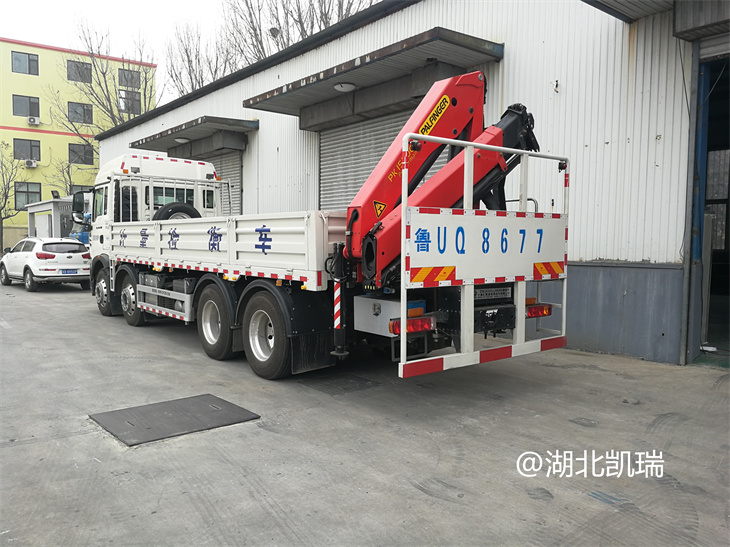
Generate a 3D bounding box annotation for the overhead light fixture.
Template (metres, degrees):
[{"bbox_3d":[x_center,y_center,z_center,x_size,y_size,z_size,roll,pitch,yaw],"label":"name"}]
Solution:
[{"bbox_3d":[-0.385,-3.650,11.234,0.420,0.125,0.420,0,3,0],"label":"overhead light fixture"}]

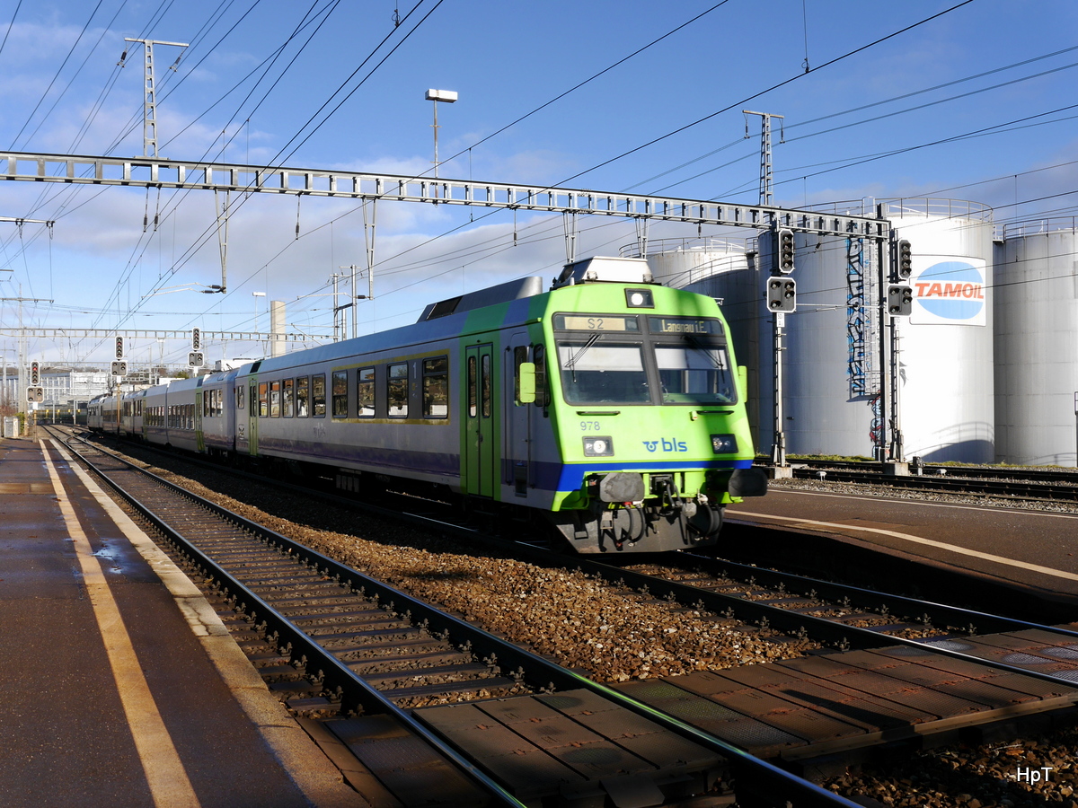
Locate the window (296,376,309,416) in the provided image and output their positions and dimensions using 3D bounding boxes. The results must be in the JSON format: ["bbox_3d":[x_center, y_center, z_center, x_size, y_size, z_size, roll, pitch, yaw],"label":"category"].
[{"bbox_3d":[-5.554,-0.158,27.928,0.070,0.994,1.260,0,-1,-23],"label":"window"}]

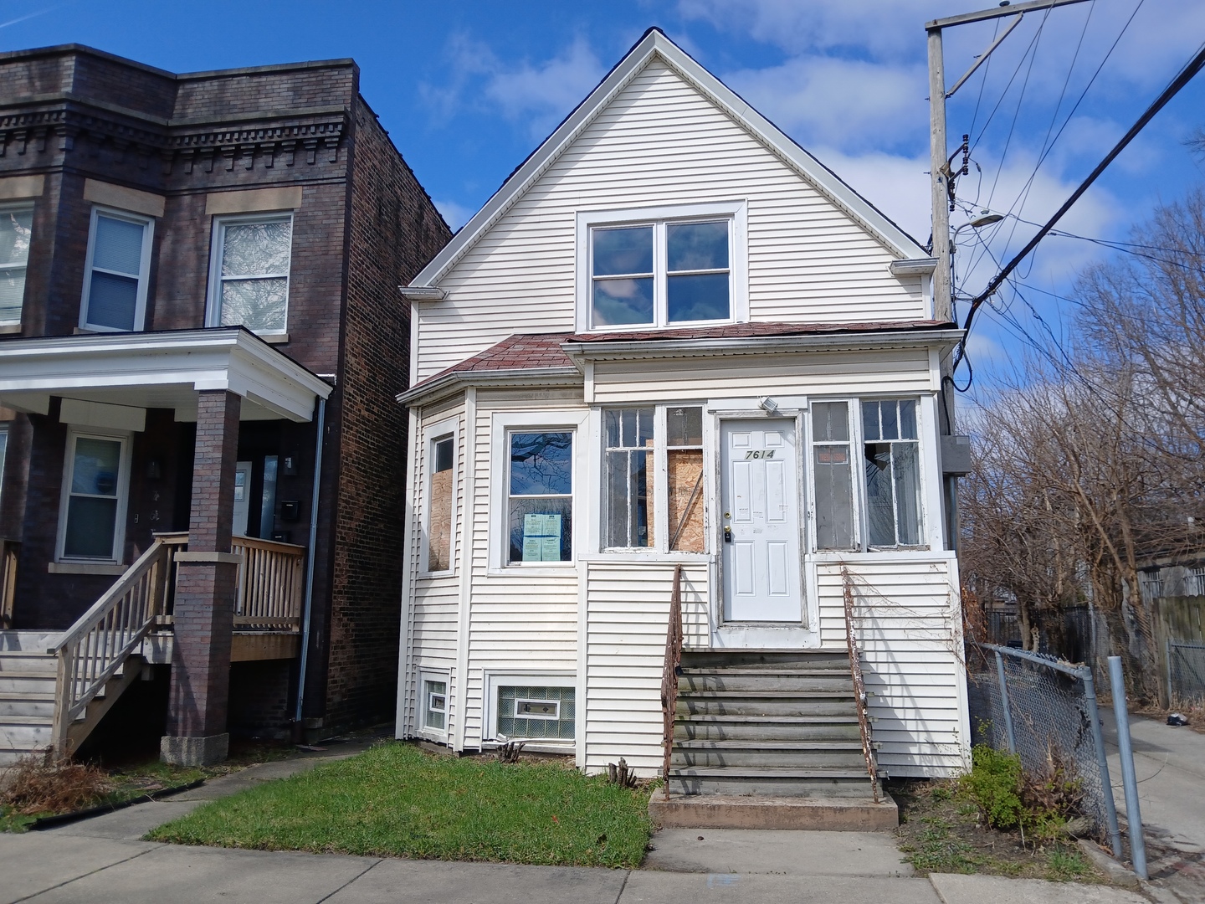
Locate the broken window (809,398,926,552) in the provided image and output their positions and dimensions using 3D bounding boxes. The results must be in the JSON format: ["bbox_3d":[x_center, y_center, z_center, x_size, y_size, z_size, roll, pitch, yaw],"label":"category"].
[{"bbox_3d":[2.593,0.215,8.822,1.075,1.503,0.120,-1,-11,8],"label":"broken window"}]

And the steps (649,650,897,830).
[{"bbox_3d":[1.389,2.341,7.682,1.813,1.271,1.733,-1,-11,8],"label":"steps"}]

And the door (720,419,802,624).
[{"bbox_3d":[1.560,0.653,8.938,0.745,2.000,0.070,-1,-11,8],"label":"door"}]

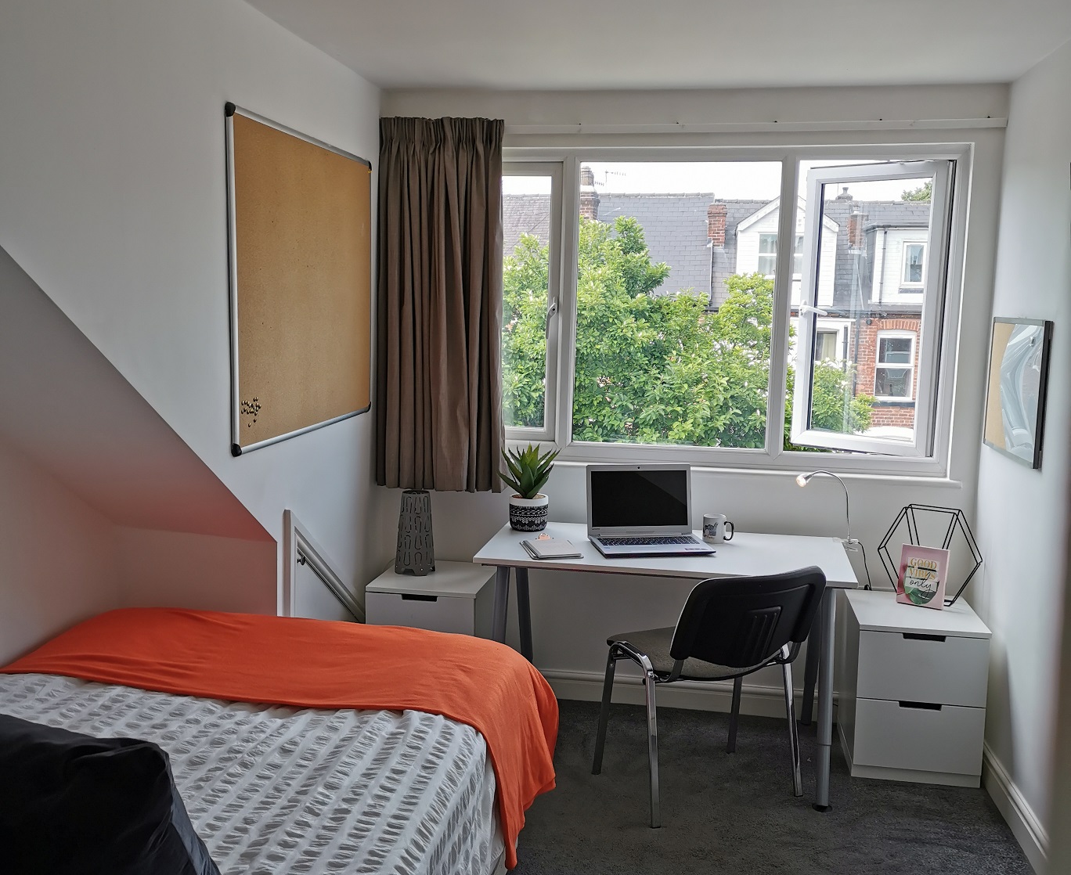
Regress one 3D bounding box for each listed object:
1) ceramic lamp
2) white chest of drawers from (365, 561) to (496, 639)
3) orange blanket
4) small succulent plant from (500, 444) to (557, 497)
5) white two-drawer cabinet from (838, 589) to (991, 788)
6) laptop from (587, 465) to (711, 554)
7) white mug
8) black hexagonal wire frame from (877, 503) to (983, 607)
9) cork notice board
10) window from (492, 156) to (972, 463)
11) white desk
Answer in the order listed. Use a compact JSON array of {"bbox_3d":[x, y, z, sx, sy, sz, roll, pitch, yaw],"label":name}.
[{"bbox_3d":[-0.454,0.353,4.254,0.155,0.332,0.155,2,7,10],"label":"ceramic lamp"},{"bbox_3d":[-0.391,0.787,4.249,0.405,0.536,0.460,2,7,9],"label":"white chest of drawers"},{"bbox_3d":[-0.696,0.858,3.193,1.440,0.515,0.840,2,7,10],"label":"orange blanket"},{"bbox_3d":[-0.023,0.115,4.058,0.215,0.205,0.200,1,7,0],"label":"small succulent plant"},{"bbox_3d":[1.316,0.863,3.935,0.405,0.536,0.470,2,7,9],"label":"white two-drawer cabinet"},{"bbox_3d":[0.390,0.245,3.780,0.378,0.262,0.312,0,8,-11],"label":"laptop"},{"bbox_3d":[0.644,0.316,3.913,0.110,0.096,0.080,2,7,10],"label":"white mug"},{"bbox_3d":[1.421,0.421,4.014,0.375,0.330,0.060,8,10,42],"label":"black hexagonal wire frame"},{"bbox_3d":[-0.705,-0.471,3.467,0.025,0.900,1.200,2,7,9],"label":"cork notice board"},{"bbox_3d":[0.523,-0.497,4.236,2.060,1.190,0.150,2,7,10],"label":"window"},{"bbox_3d":[0.445,0.744,3.872,1.200,0.752,0.700,2,7,10],"label":"white desk"}]

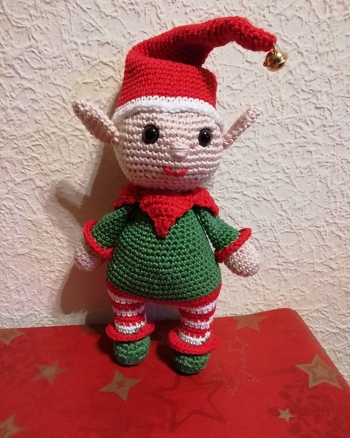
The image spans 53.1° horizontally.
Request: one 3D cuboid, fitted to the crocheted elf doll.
[{"bbox_3d":[0.000,-0.005,0.272,0.158,0.263,0.092,0,14,-5],"label":"crocheted elf doll"}]

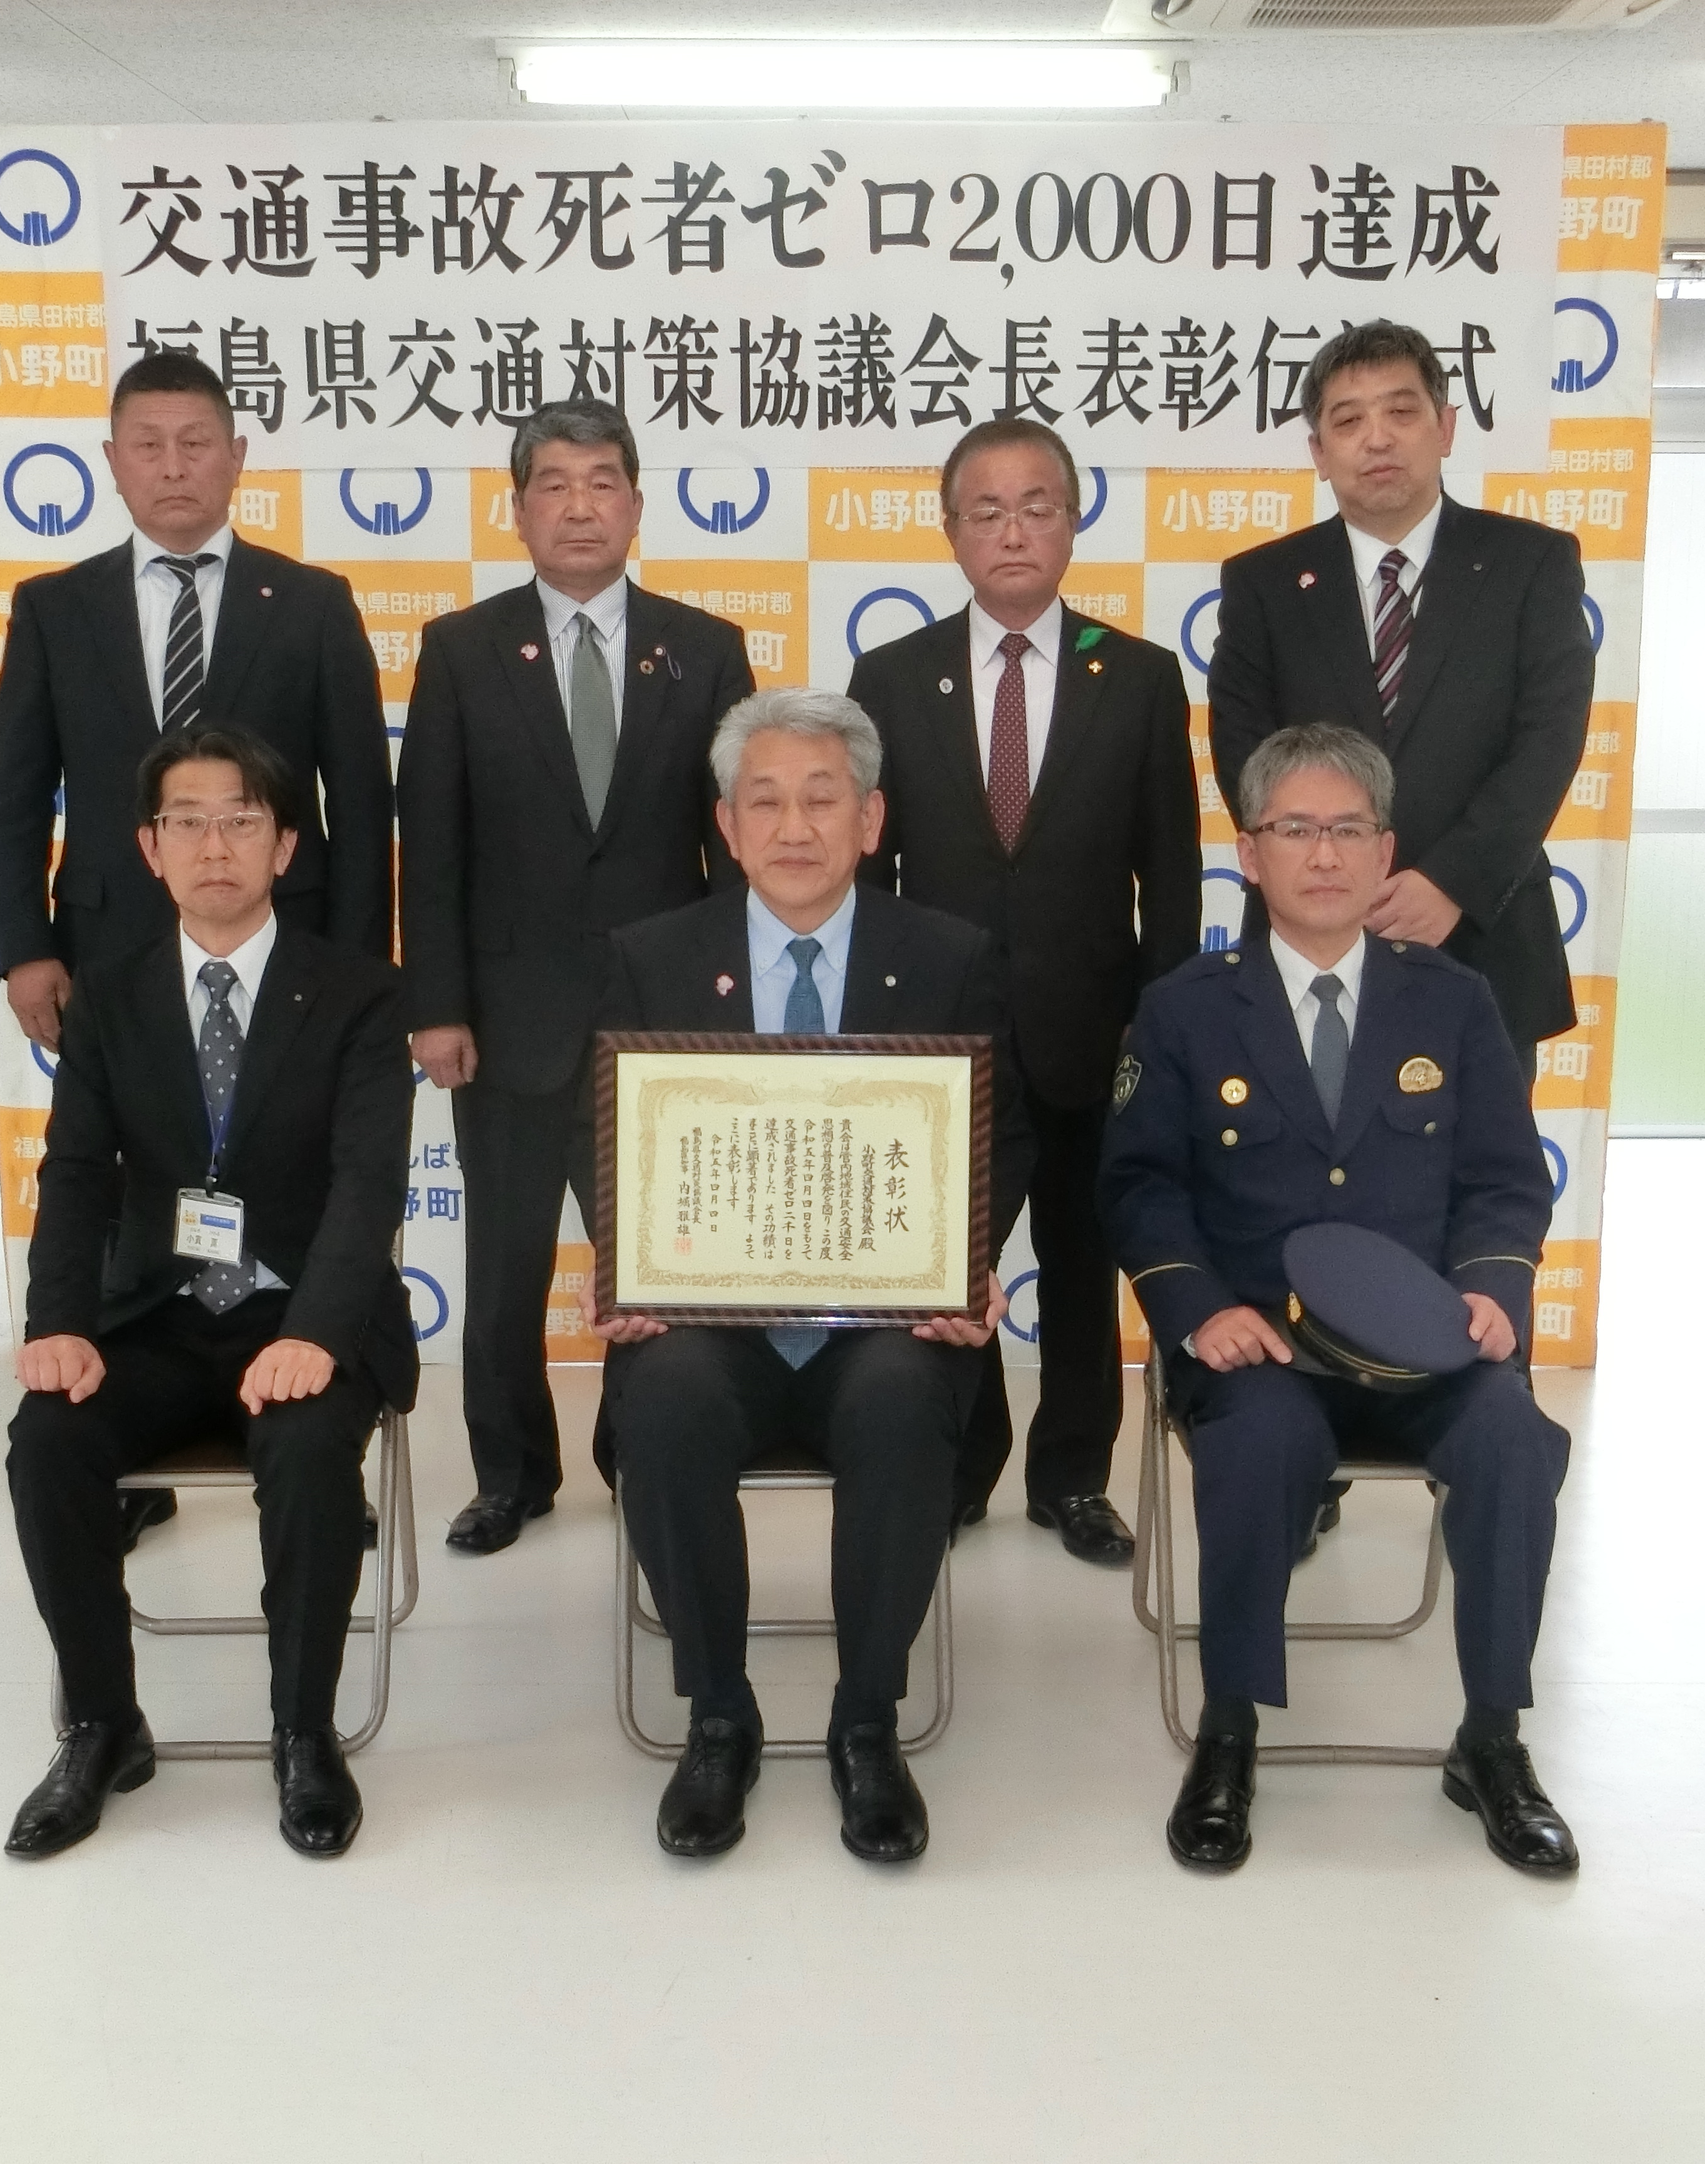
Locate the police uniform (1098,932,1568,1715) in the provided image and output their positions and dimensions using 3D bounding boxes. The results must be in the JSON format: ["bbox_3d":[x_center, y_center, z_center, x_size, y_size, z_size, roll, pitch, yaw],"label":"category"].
[{"bbox_3d":[0.604,0.280,3.553,0.554,0.920,0.660,0,11,0],"label":"police uniform"}]

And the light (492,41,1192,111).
[{"bbox_3d":[-0.012,-1.843,5.199,1.240,0.092,0.235,0,11,0],"label":"light"}]

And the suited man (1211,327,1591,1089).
[{"bbox_3d":[0.793,-0.194,4.207,0.558,1.790,0.330,1,11,7],"label":"suited man"}]

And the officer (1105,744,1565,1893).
[{"bbox_3d":[0.612,0.207,3.479,0.569,1.270,0.780,0,11,0],"label":"officer"}]

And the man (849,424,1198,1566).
[{"bbox_3d":[0.248,-0.135,4.218,0.507,1.665,0.320,0,11,2],"label":"man"}]

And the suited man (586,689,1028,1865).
[{"bbox_3d":[-0.055,0.182,3.504,0.555,1.310,0.780,0,11,0],"label":"suited man"}]

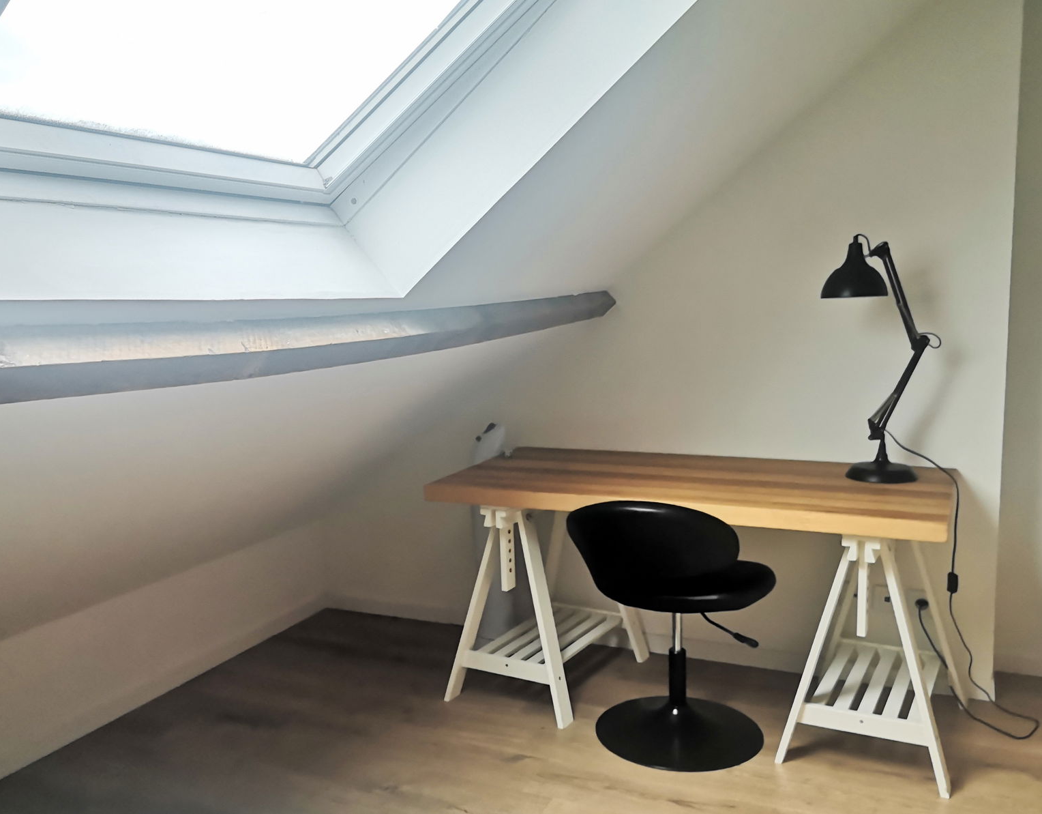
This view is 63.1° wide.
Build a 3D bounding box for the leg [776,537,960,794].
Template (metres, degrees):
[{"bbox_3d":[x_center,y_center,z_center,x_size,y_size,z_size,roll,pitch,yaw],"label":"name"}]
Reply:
[{"bbox_3d":[1.115,0.669,2.645,0.465,0.710,0.700,2,7,31],"label":"leg"}]

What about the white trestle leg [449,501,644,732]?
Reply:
[{"bbox_3d":[0.105,0.648,3.102,0.465,0.710,0.700,2,8,32],"label":"white trestle leg"}]

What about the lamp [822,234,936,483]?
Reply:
[{"bbox_3d":[1.173,-0.167,2.802,0.349,0.802,0.230,1,7,26],"label":"lamp"}]

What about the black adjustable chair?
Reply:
[{"bbox_3d":[0.498,0.639,2.668,0.580,0.800,0.590,3,8,37],"label":"black adjustable chair"}]

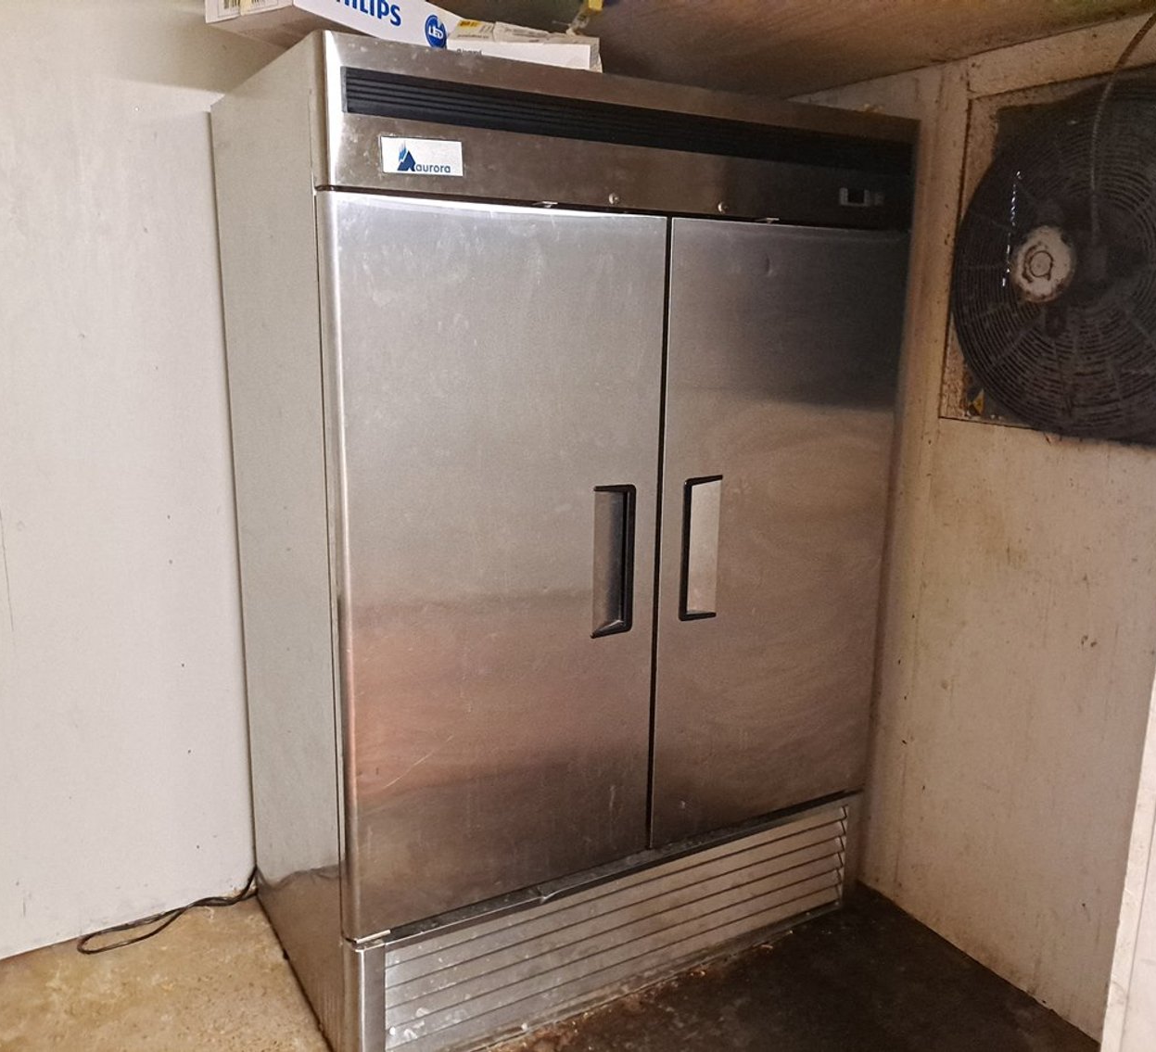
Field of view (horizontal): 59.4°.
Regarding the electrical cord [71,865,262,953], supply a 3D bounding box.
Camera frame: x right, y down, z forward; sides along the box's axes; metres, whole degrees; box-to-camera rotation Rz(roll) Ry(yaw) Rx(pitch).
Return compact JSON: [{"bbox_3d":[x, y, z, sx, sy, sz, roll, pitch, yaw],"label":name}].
[{"bbox_3d":[-1.017,0.962,2.543,0.440,0.070,0.090,-6,14,-29],"label":"electrical cord"}]

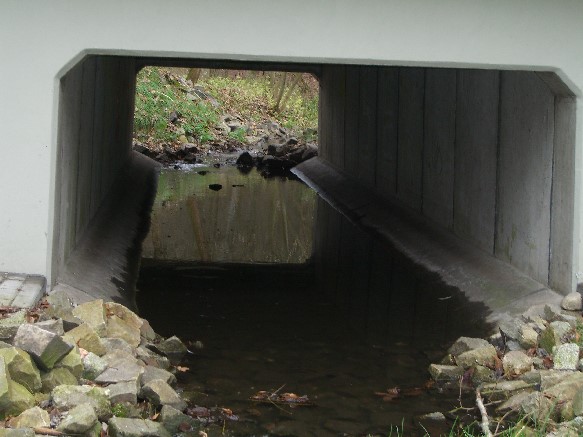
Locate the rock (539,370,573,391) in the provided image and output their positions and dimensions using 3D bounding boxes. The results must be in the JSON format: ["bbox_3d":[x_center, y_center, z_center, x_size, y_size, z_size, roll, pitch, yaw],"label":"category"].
[{"bbox_3d":[1.607,0.986,6.969,0.220,0.120,0.190,1,7,0],"label":"rock"}]

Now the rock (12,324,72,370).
[{"bbox_3d":[-1.515,0.785,6.965,0.275,0.205,0.343,8,9,42],"label":"rock"}]

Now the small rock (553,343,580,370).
[{"bbox_3d":[1.860,0.933,7.745,0.179,0.147,0.161,4,7,14],"label":"small rock"}]

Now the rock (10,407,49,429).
[{"bbox_3d":[-1.373,1.043,6.000,0.197,0.100,0.177,0,7,-13],"label":"rock"}]

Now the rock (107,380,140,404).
[{"bbox_3d":[-0.986,1.021,6.719,0.210,0.140,0.190,1,7,0],"label":"rock"}]

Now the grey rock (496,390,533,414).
[{"bbox_3d":[1.324,1.082,6.770,0.230,0.130,0.200,1,7,0],"label":"grey rock"}]

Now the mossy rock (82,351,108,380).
[{"bbox_3d":[-1.218,0.914,7.117,0.170,0.170,0.170,1,7,0],"label":"mossy rock"}]

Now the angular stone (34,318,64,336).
[{"bbox_3d":[-1.610,0.725,7.619,0.210,0.130,0.190,1,7,0],"label":"angular stone"}]

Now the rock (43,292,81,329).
[{"bbox_3d":[-1.687,0.678,8.436,0.251,0.243,0.200,1,7,-11],"label":"rock"}]

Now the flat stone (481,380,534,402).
[{"bbox_3d":[1.417,1.135,7.513,0.334,0.100,0.267,3,7,11],"label":"flat stone"}]

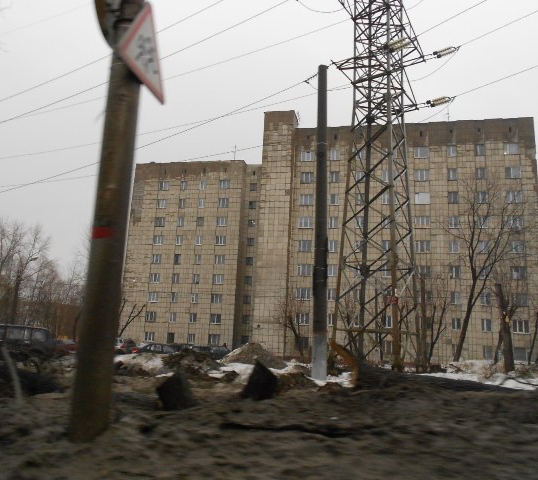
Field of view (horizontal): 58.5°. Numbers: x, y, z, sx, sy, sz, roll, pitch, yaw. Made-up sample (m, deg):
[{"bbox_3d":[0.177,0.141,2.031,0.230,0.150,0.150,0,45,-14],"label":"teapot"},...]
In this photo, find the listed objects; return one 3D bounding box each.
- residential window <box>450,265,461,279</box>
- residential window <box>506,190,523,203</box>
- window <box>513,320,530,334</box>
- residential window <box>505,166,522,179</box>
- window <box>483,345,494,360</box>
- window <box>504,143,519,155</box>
[{"bbox_3d":[20.769,3.617,53.458,1.080,1.430,0.200,0,-11,13],"label":"residential window"},{"bbox_3d":[27.424,-4.745,53.642,1.680,1.430,0.200,0,-11,13],"label":"residential window"},{"bbox_3d":[26.733,9.176,50.907,1.599,1.363,0.150,0,-11,13],"label":"window"},{"bbox_3d":[27.559,-7.540,54.184,1.680,1.430,0.200,0,-11,13],"label":"residential window"},{"bbox_3d":[23.299,11.962,51.101,0.996,1.381,0.150,0,-11,13],"label":"window"},{"bbox_3d":[27.693,-10.335,54.726,1.680,1.430,0.200,0,-11,13],"label":"window"}]

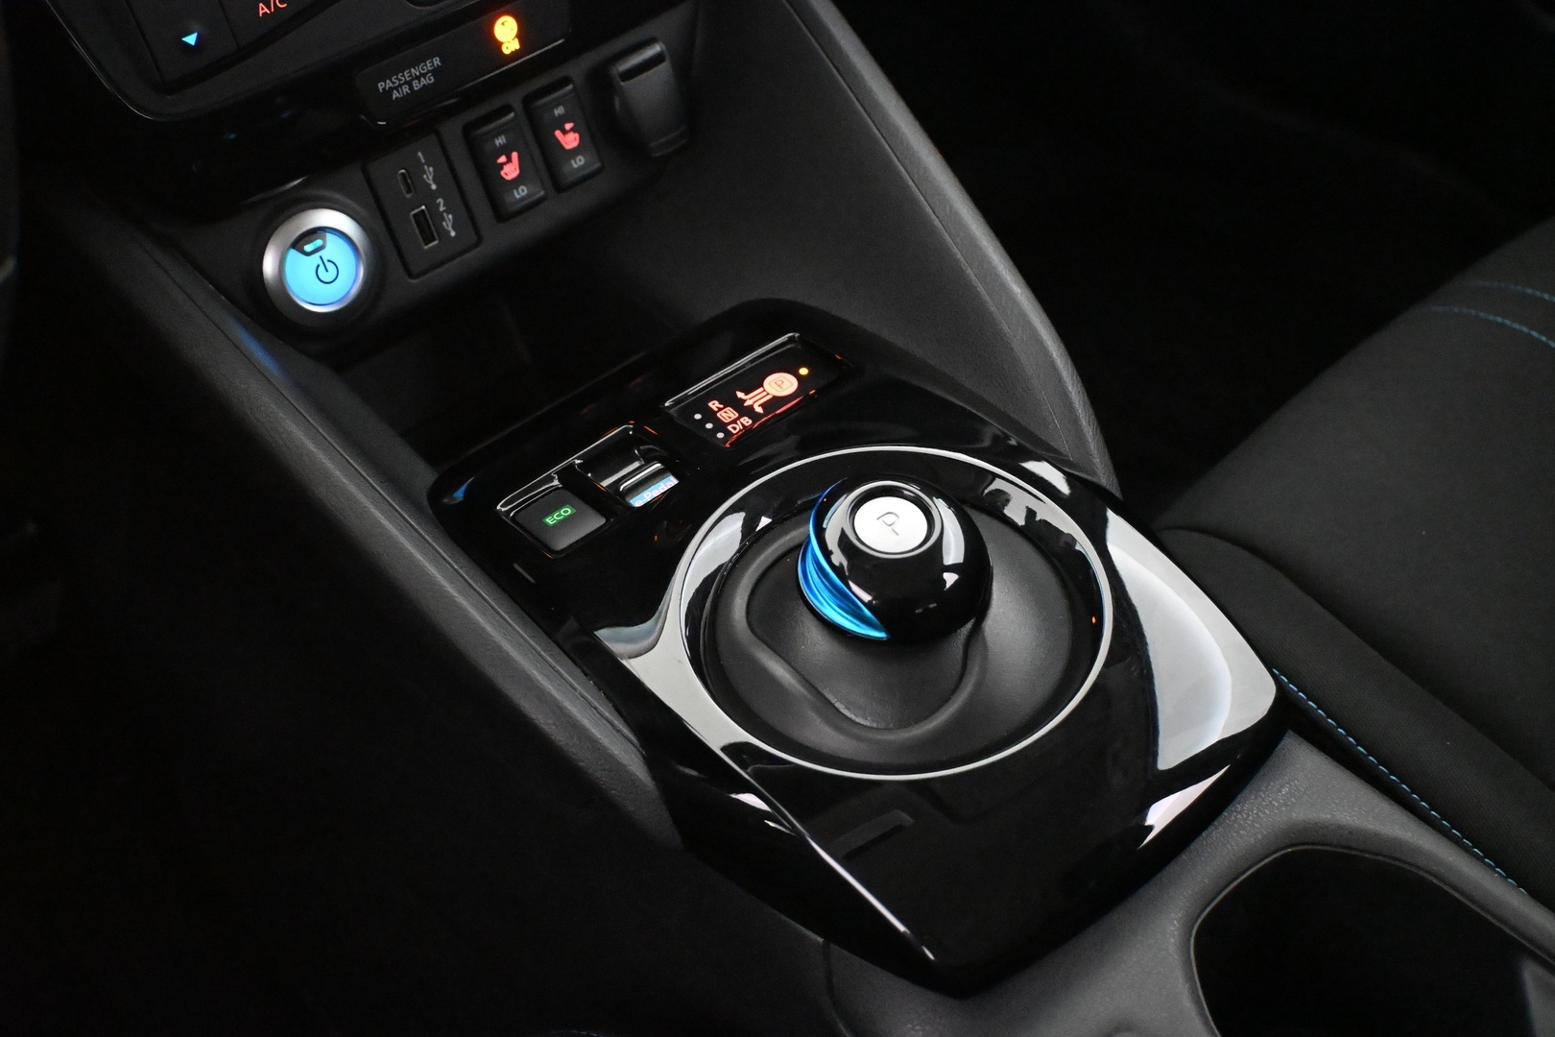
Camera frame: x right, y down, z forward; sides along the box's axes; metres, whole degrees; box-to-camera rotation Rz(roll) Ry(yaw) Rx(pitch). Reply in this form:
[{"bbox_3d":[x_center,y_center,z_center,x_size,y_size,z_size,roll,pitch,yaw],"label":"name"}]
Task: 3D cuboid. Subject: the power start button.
[{"bbox_3d":[-0.148,-0.081,0.571,0.037,0.037,0.012,-33,30,-24],"label":"power start button"}]

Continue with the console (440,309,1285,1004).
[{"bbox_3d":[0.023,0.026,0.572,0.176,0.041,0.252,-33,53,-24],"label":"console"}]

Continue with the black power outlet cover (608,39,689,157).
[{"bbox_3d":[-0.046,-0.148,0.623,0.023,0.037,0.016,-33,30,-24],"label":"black power outlet cover"}]

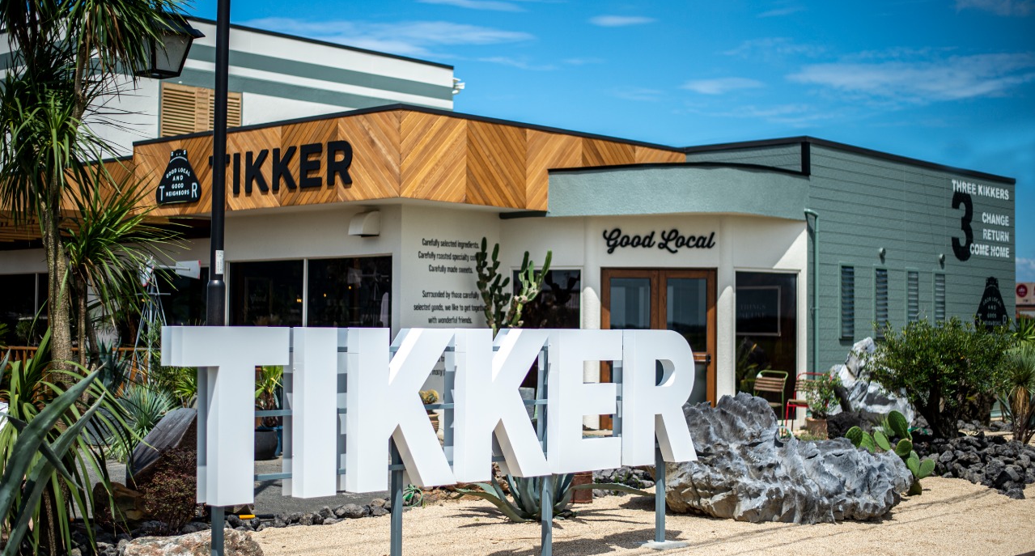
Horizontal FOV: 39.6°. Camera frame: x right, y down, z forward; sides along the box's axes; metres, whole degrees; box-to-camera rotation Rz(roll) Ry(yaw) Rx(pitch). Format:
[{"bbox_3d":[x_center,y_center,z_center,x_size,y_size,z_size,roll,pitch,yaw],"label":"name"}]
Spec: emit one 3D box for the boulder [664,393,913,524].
[{"bbox_3d":[2.200,1.454,11.807,1.950,0.950,1.250,0,-2,4],"label":"boulder"}]

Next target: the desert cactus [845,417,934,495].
[{"bbox_3d":[3.180,1.483,12.300,0.710,0.735,0.600,0,-2,14],"label":"desert cactus"}]

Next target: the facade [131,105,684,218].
[{"bbox_3d":[-1.588,-1.414,21.411,5.700,1.130,5.650,-1,-3,42],"label":"facade"}]

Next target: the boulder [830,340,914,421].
[{"bbox_3d":[4.726,1.426,19.200,1.080,1.270,0.950,0,-2,14],"label":"boulder"}]

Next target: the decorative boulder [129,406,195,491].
[{"bbox_3d":[-2.732,1.357,11.200,0.600,0.690,0.500,1,-2,-13],"label":"decorative boulder"}]

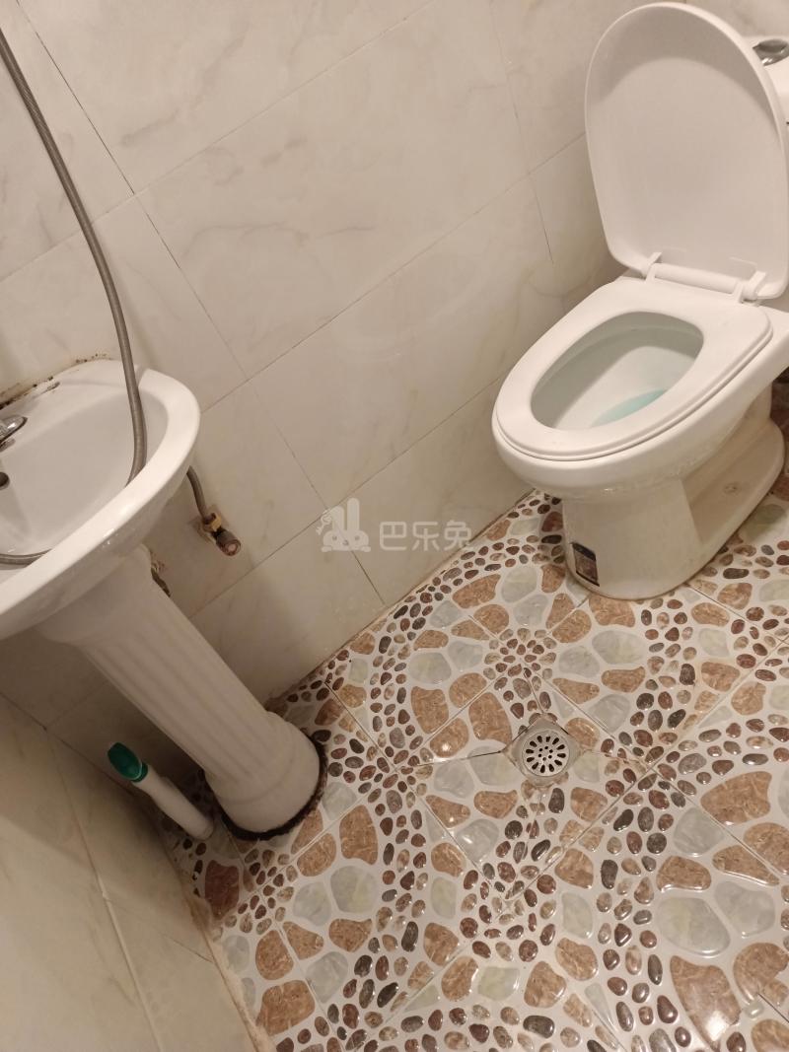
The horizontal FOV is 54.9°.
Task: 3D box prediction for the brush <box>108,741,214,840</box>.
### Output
[{"bbox_3d":[-0.400,0.460,1.310,0.049,0.260,0.049,-39,36,-12],"label":"brush"}]

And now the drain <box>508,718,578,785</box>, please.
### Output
[{"bbox_3d":[0.249,0.375,1.253,0.094,0.012,0.094,-39,44,-11],"label":"drain"}]

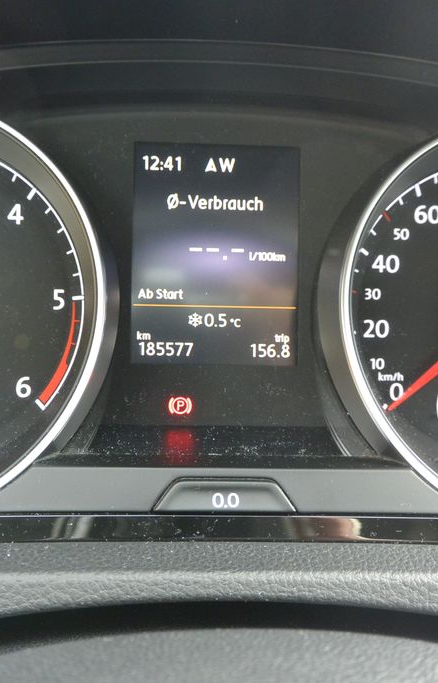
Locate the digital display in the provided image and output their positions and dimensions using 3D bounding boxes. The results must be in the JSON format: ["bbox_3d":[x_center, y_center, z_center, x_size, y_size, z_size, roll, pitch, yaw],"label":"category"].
[{"bbox_3d":[-0.001,-0.029,0.261,0.055,0.073,0.010,1,1,-3],"label":"digital display"}]

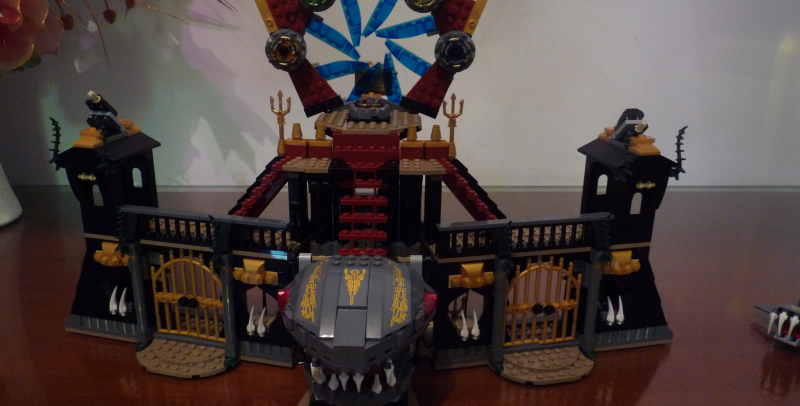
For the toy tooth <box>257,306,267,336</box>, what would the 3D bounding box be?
[{"bbox_3d":[-0.095,0.081,0.430,0.006,0.021,0.006,5,18,14],"label":"toy tooth"}]

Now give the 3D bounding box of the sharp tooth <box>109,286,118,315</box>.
[{"bbox_3d":[-0.214,0.074,0.468,0.007,0.021,0.009,5,19,13],"label":"sharp tooth"}]

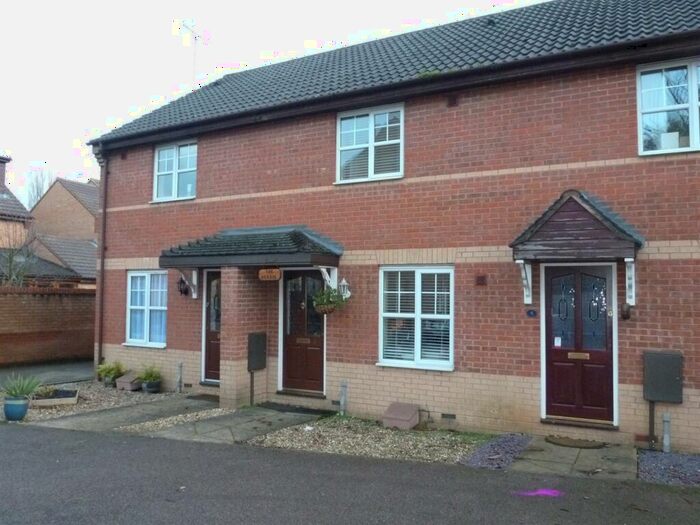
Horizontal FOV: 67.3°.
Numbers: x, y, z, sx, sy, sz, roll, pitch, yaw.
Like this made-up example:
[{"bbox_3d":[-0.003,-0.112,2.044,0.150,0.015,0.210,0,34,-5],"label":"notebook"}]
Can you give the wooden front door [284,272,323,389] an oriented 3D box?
[{"bbox_3d":[-0.776,1.142,8.832,0.800,2.000,0.080,-1,-4,27],"label":"wooden front door"}]

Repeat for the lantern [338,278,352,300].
[{"bbox_3d":[-0.056,0.406,7.973,0.160,0.330,0.240,-1,-4,27],"label":"lantern"}]

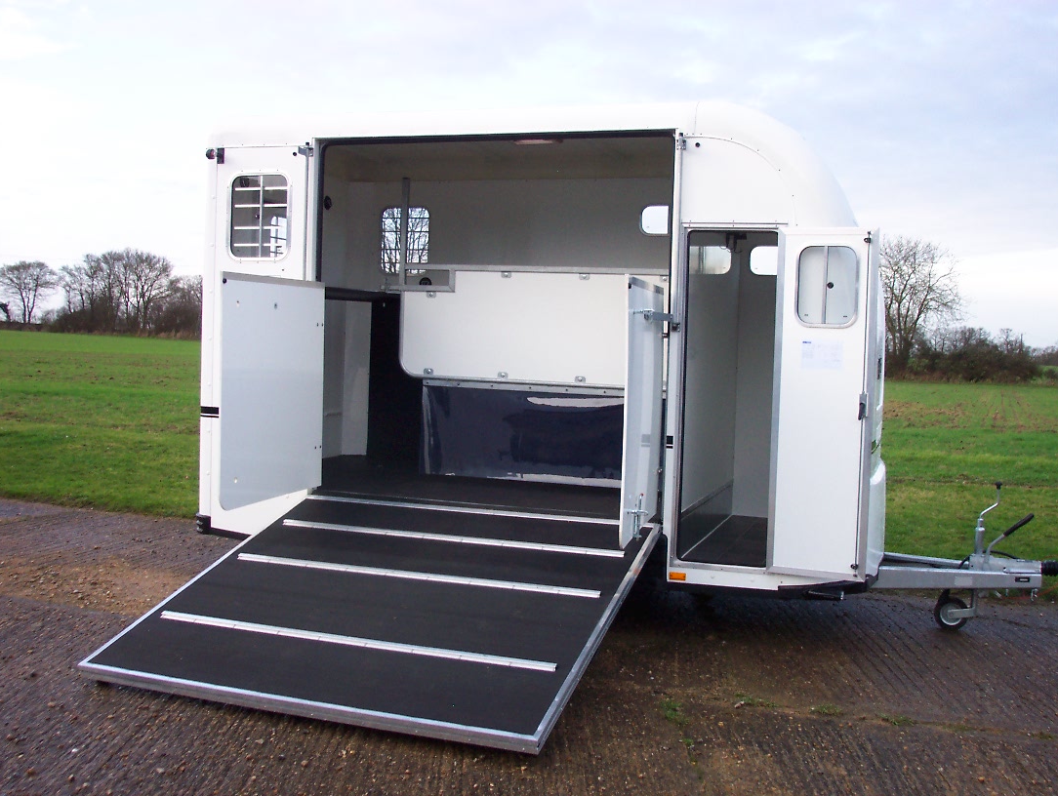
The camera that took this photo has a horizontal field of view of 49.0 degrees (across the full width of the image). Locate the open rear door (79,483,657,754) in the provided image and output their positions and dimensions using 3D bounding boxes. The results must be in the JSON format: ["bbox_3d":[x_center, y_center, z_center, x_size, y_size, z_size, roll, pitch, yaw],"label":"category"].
[{"bbox_3d":[-0.670,1.016,5.933,2.249,0.060,2.158,2,17,19],"label":"open rear door"}]

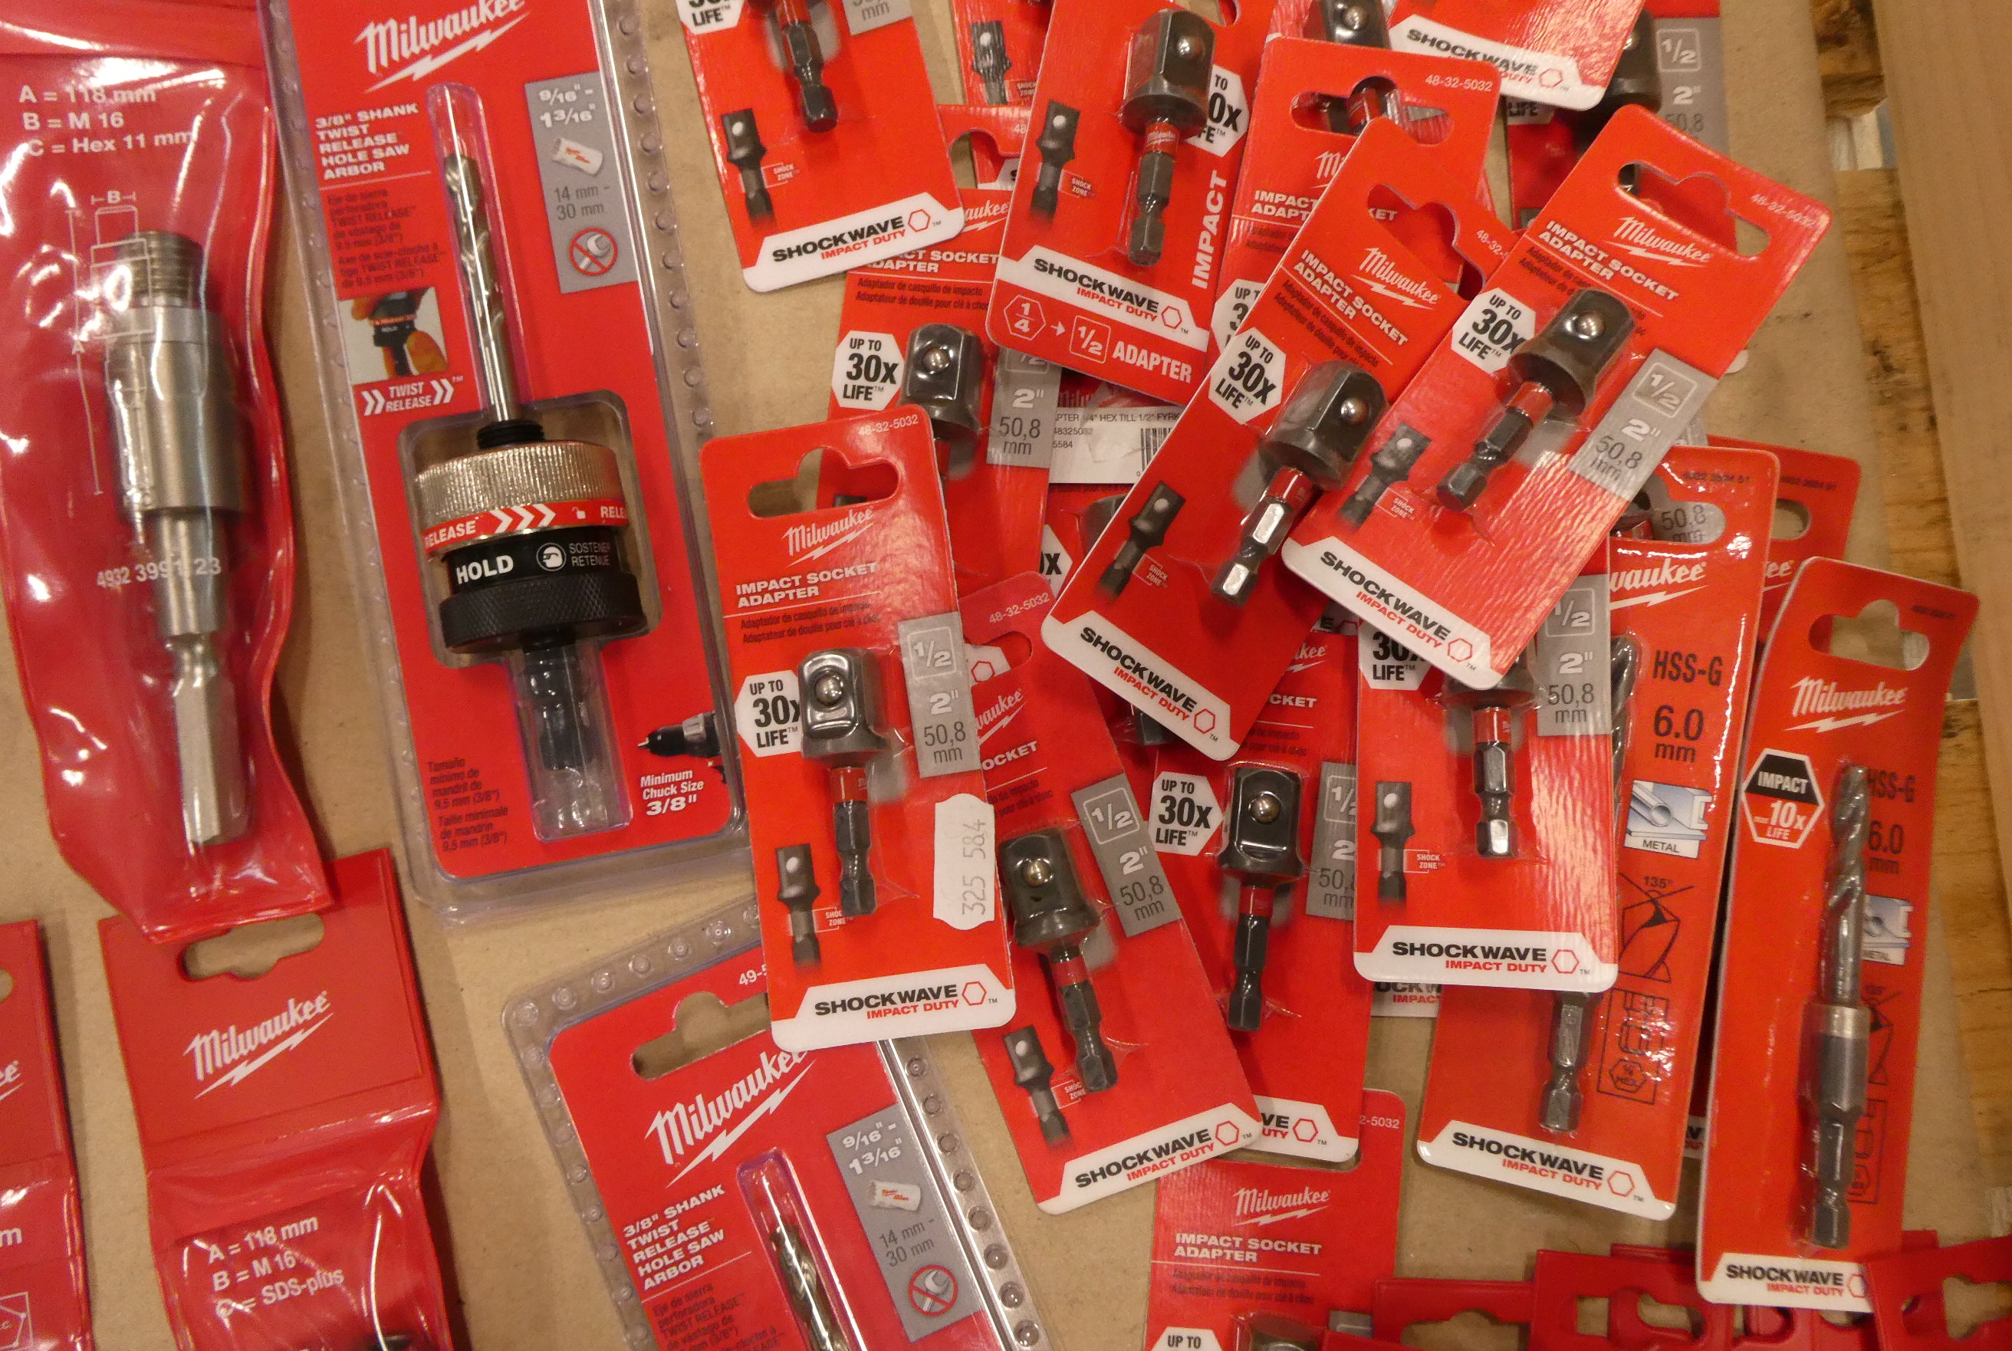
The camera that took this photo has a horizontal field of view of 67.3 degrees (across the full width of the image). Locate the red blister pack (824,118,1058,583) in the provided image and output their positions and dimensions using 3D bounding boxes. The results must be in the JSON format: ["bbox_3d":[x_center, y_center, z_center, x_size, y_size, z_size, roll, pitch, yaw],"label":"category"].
[{"bbox_3d":[-0.014,-0.059,0.298,0.047,0.018,0.123,6,80,5],"label":"red blister pack"}]

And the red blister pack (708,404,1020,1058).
[{"bbox_3d":[-0.031,0.007,0.288,0.047,0.018,0.123,-10,81,6],"label":"red blister pack"}]

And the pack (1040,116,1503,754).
[{"bbox_3d":[0.059,-0.045,0.286,0.047,0.018,0.123,34,86,-13],"label":"pack"}]

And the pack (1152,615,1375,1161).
[{"bbox_3d":[0.051,0.032,0.297,0.047,0.018,0.123,6,84,4],"label":"pack"}]

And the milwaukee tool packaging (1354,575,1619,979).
[{"bbox_3d":[0.089,-0.004,0.280,0.047,0.018,0.123,0,84,8],"label":"milwaukee tool packaging"}]

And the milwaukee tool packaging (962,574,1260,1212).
[{"bbox_3d":[0.008,0.043,0.295,0.047,0.018,0.123,-21,85,2],"label":"milwaukee tool packaging"}]

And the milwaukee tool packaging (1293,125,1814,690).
[{"bbox_3d":[0.106,-0.060,0.285,0.047,0.018,0.123,36,81,18],"label":"milwaukee tool packaging"}]

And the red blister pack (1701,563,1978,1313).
[{"bbox_3d":[0.169,0.051,0.294,0.047,0.016,0.145,8,86,-15],"label":"red blister pack"}]

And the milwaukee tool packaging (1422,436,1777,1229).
[{"bbox_3d":[0.113,0.027,0.287,0.047,0.013,0.146,8,89,16],"label":"milwaukee tool packaging"}]

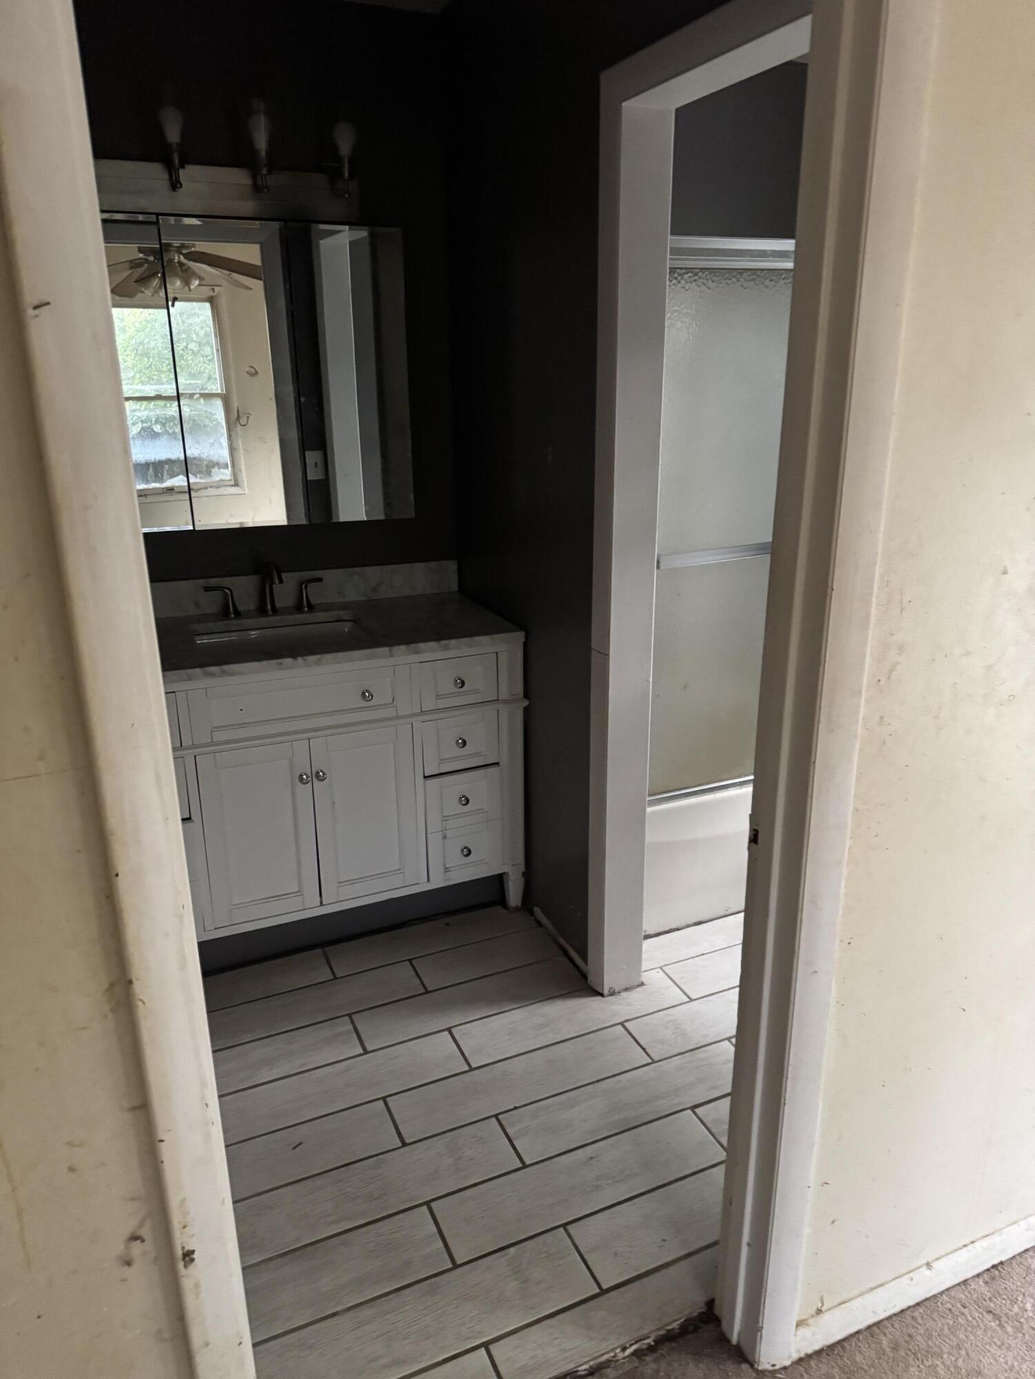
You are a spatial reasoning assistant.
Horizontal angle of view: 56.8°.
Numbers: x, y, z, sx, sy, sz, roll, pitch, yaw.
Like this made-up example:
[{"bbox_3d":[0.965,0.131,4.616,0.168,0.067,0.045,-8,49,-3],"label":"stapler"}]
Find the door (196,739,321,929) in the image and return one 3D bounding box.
[{"bbox_3d":[-0.672,0.378,2.509,0.285,0.494,0.020,-9,20,-22],"label":"door"}]

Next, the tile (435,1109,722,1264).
[{"bbox_3d":[0.135,0.997,1.935,0.606,0.010,0.151,-9,20,-22],"label":"tile"}]

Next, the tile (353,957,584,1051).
[{"bbox_3d":[-0.114,0.813,2.483,0.606,0.010,0.151,-9,20,-22],"label":"tile"}]

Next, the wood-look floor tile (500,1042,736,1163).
[{"bbox_3d":[0.267,0.949,2.209,0.610,0.010,0.152,-9,22,-22],"label":"wood-look floor tile"}]

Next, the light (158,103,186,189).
[{"bbox_3d":[-0.858,-1.349,2.389,0.066,0.190,0.095,-9,20,-22],"label":"light"}]

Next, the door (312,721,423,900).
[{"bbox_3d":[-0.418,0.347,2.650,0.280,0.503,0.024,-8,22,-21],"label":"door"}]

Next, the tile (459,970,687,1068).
[{"bbox_3d":[0.143,0.829,2.426,0.606,0.010,0.151,-9,20,-22],"label":"tile"}]

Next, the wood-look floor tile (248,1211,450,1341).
[{"bbox_3d":[-0.425,1.082,1.705,0.606,0.010,0.151,-9,20,-22],"label":"wood-look floor tile"}]

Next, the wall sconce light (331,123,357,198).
[{"bbox_3d":[-0.462,-1.412,2.551,0.066,0.180,0.095,-9,20,-22],"label":"wall sconce light"}]

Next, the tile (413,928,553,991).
[{"bbox_3d":[-0.086,0.766,2.707,0.400,0.010,0.152,-9,22,-22],"label":"tile"}]

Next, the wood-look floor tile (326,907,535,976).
[{"bbox_3d":[-0.246,0.732,2.802,0.611,0.010,0.152,-9,22,-22],"label":"wood-look floor tile"}]

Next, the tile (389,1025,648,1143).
[{"bbox_3d":[0.007,0.929,2.262,0.610,0.010,0.152,-9,22,-22],"label":"tile"}]

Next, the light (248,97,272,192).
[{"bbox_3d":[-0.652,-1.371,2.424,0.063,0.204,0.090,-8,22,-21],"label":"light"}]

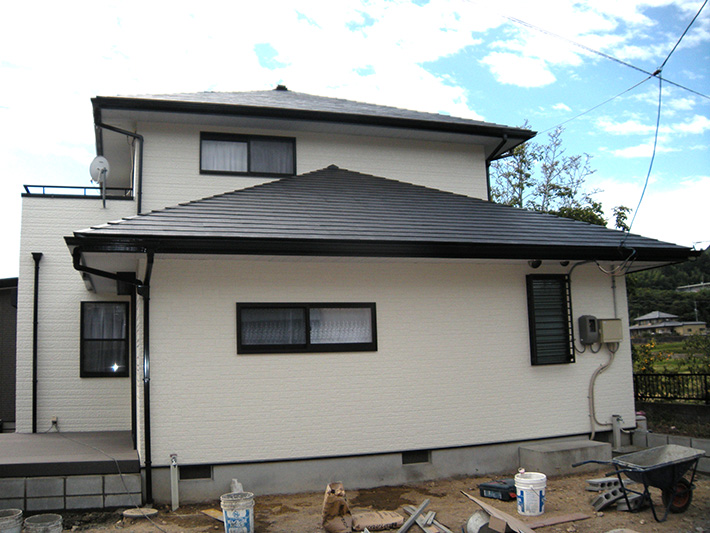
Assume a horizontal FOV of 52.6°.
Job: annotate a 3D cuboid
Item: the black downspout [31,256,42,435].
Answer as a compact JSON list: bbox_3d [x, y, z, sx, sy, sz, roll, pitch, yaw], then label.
[{"bbox_3d":[-4.828,1.151,10.871,0.140,2.750,0.120,1,-8,-19],"label":"black downspout"}]

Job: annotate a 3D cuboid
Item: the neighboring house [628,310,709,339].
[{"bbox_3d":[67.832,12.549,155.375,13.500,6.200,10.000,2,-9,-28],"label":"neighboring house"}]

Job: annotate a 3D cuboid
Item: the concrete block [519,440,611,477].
[{"bbox_3d":[2.543,2.317,8.676,1.030,0.285,0.620,1,-8,-19],"label":"concrete block"}]

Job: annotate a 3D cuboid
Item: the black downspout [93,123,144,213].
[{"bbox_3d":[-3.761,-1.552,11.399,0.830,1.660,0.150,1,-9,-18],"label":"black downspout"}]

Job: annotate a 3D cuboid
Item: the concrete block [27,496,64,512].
[{"bbox_3d":[-3.089,2.373,7.184,0.390,0.175,0.150,1,-9,-18],"label":"concrete block"}]

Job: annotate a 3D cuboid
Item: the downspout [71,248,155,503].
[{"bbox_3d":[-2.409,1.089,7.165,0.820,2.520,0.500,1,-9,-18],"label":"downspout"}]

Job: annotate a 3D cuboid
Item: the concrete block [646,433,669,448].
[{"bbox_3d":[3.963,2.285,9.353,0.150,0.190,0.390,1,-9,-18],"label":"concrete block"}]

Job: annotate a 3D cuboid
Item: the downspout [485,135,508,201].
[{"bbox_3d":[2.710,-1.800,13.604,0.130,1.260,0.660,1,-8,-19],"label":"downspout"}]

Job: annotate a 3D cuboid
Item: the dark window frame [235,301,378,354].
[{"bbox_3d":[-0.549,0.703,8.213,1.690,0.580,0.090,1,-8,-19],"label":"dark window frame"}]

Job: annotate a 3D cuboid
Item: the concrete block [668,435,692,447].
[{"bbox_3d":[4.069,2.236,8.964,0.150,0.190,0.390,1,-9,-18],"label":"concrete block"}]

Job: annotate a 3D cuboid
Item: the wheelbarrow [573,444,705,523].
[{"bbox_3d":[2.722,2.084,6.895,1.150,0.610,0.580,-1,-8,-11],"label":"wheelbarrow"}]

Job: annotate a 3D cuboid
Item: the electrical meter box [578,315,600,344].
[{"bbox_3d":[3.150,0.860,9.608,0.205,0.375,0.165,1,-8,-19],"label":"electrical meter box"}]

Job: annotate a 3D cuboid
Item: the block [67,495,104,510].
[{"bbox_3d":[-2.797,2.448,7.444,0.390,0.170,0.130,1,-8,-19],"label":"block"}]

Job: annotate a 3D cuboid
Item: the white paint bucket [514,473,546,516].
[{"bbox_3d":[1.636,2.133,6.711,0.305,0.350,0.305,-2,-7,0],"label":"white paint bucket"}]

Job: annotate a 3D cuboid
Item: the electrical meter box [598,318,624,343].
[{"bbox_3d":[3.474,0.883,9.754,0.345,0.305,0.120,1,-8,-19],"label":"electrical meter box"}]

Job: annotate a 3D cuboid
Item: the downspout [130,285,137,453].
[{"bbox_3d":[-2.801,1.279,9.093,0.075,2.050,0.080,1,-8,-19],"label":"downspout"}]

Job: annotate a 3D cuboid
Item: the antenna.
[{"bbox_3d":[-4.128,-1.336,11.560,0.380,0.840,0.430,-6,-9,29],"label":"antenna"}]

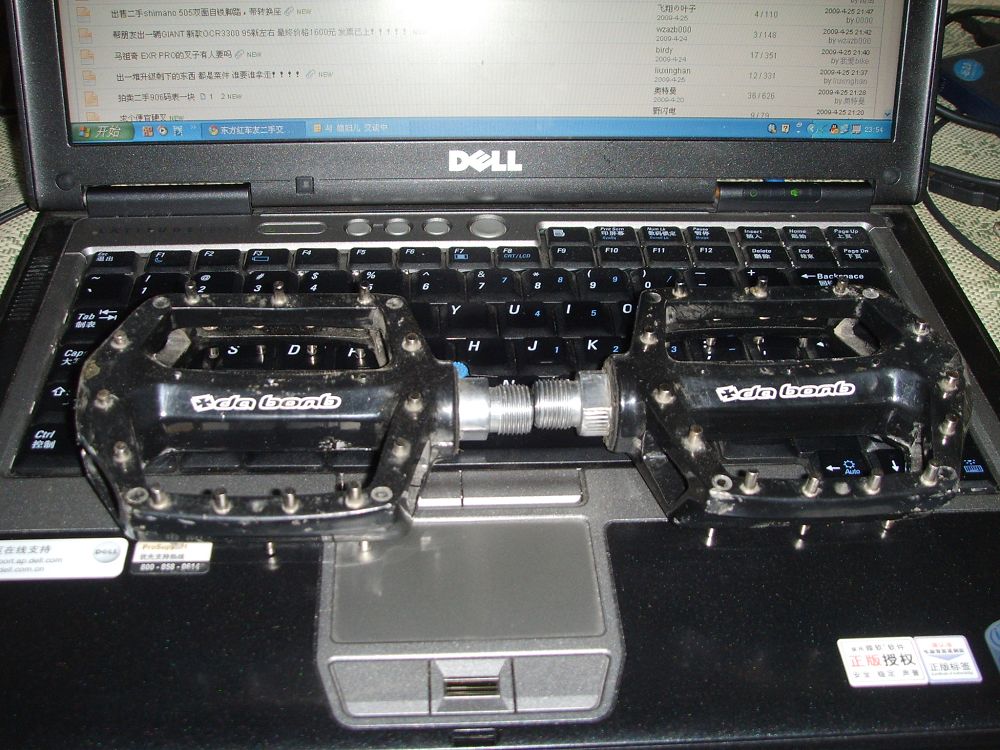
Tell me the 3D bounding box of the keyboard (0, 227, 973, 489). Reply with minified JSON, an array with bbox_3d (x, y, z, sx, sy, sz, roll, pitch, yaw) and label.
[{"bbox_3d":[-0.003,-0.010,0.366,0.281,0.008,0.127,-1,42,-2],"label":"keyboard"}]

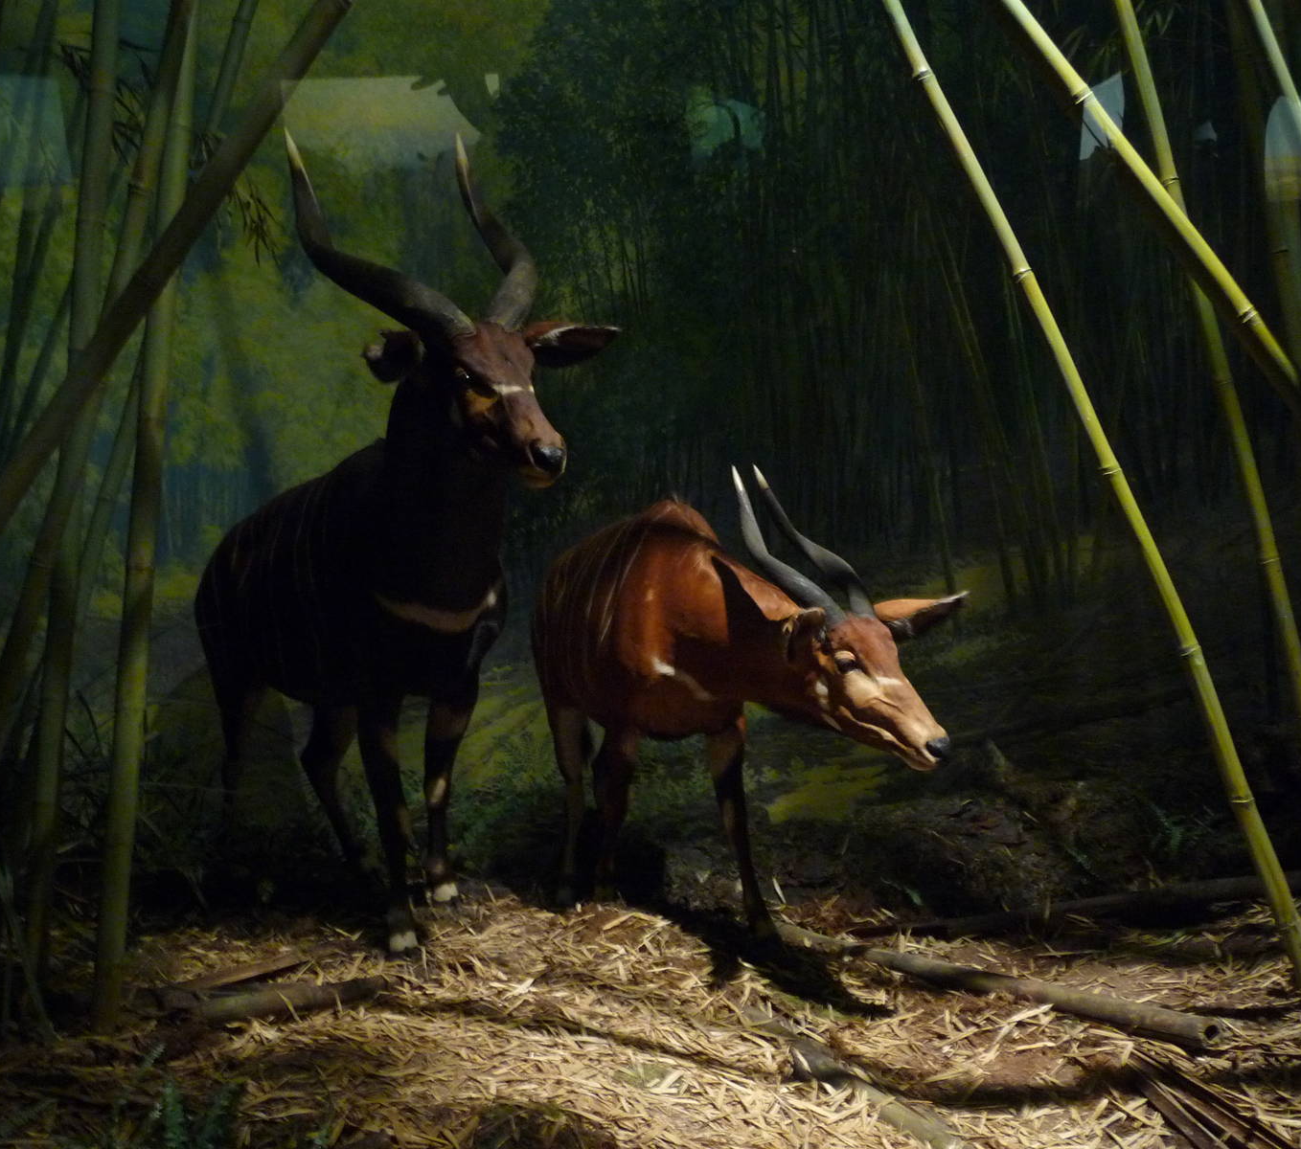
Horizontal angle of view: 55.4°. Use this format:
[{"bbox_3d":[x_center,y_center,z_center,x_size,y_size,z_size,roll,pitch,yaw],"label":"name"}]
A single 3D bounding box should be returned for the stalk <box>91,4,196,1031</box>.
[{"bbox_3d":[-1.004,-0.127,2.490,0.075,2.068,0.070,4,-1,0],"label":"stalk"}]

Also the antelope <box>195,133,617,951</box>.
[{"bbox_3d":[-0.790,-0.130,3.440,0.620,2.060,1.780,0,0,-41],"label":"antelope"}]

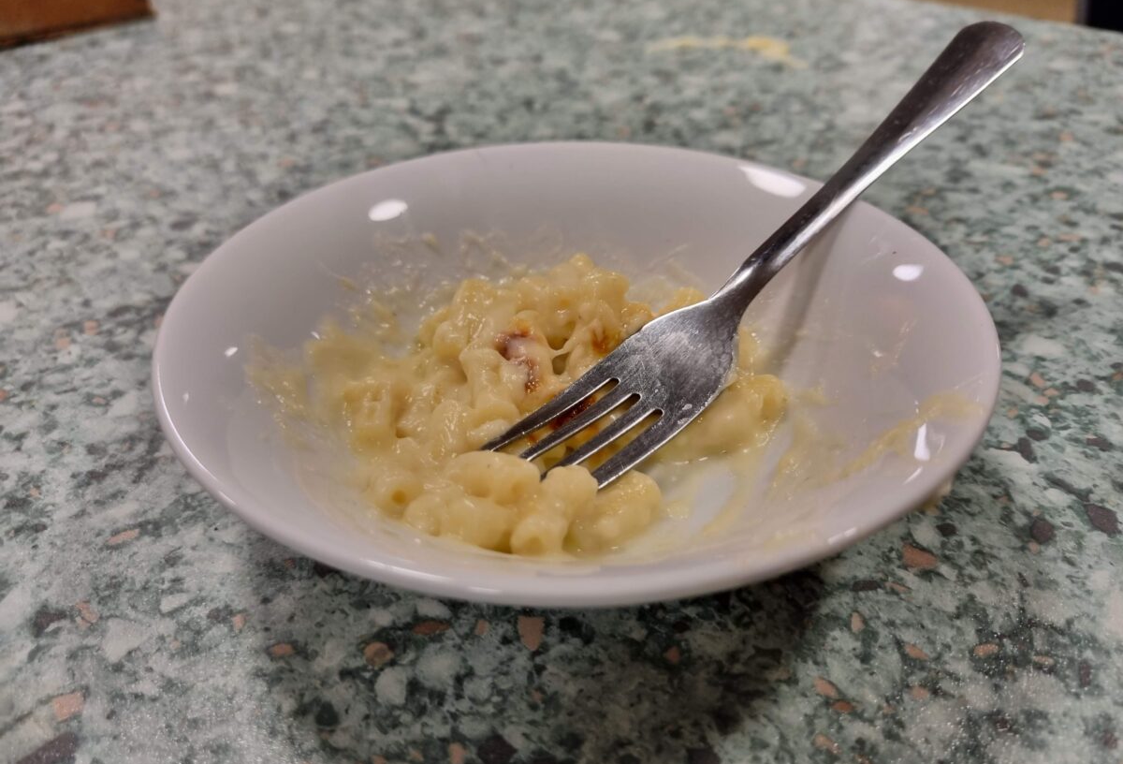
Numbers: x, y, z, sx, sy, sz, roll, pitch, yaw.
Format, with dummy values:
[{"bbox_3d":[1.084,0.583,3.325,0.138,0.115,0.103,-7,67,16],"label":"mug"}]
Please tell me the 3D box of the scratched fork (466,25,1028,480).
[{"bbox_3d":[0.059,-0.036,0.210,0.026,0.017,0.198,36,66,30],"label":"scratched fork"}]

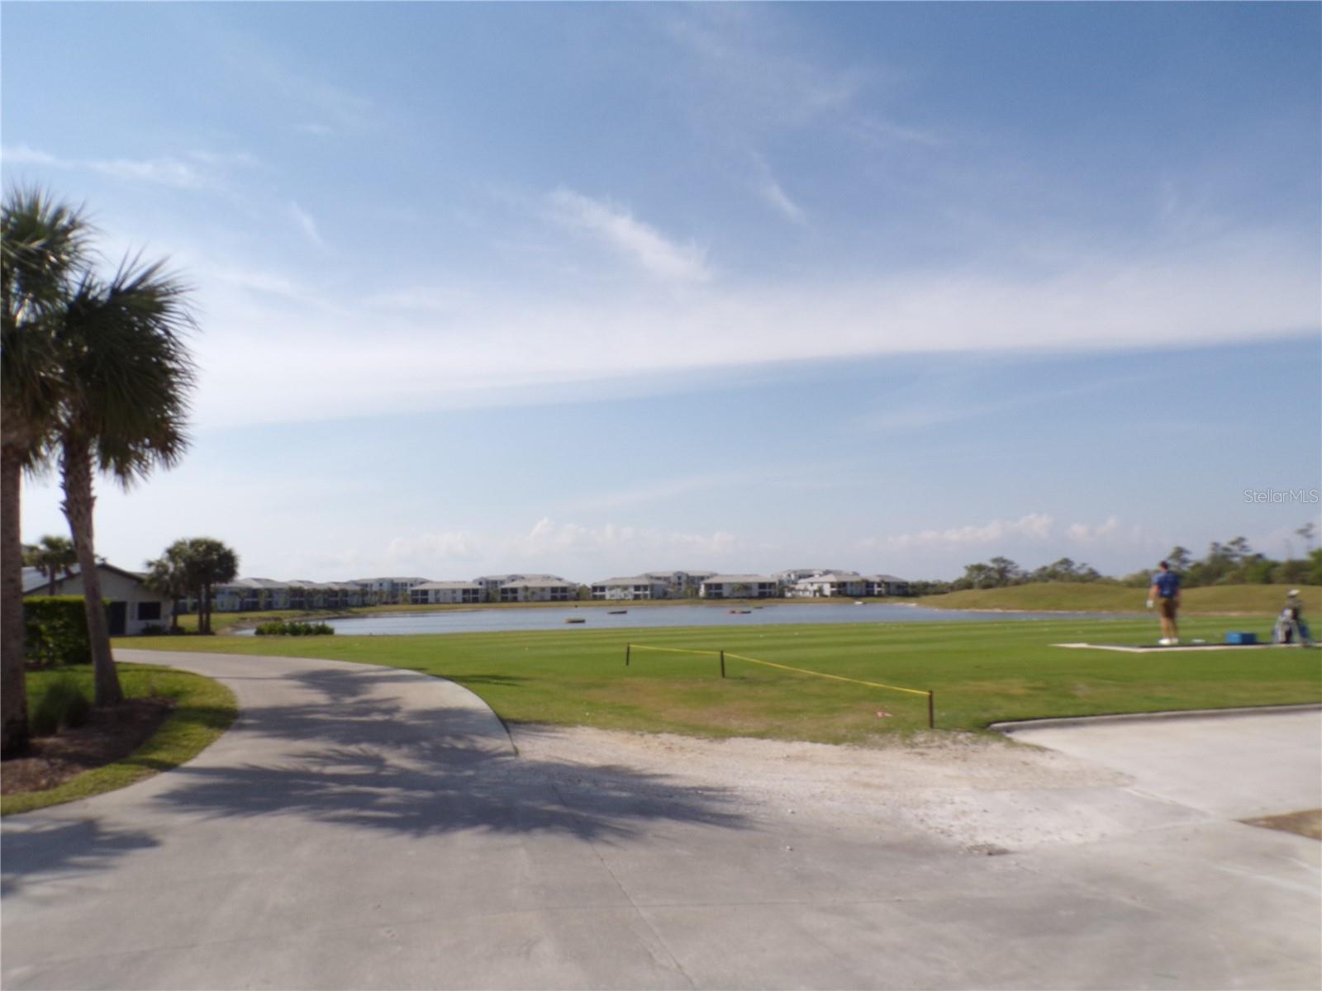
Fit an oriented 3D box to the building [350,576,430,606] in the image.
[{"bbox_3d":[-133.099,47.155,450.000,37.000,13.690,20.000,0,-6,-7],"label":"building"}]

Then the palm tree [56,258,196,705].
[{"bbox_3d":[-7.712,-0.201,13.200,2.100,6.455,2.100,-1,-6,0],"label":"palm tree"}]

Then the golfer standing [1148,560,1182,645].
[{"bbox_3d":[10.667,2.268,19.400,0.580,1.782,0.380,-1,-6,-3],"label":"golfer standing"}]

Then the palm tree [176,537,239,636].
[{"bbox_3d":[-26.216,5.225,53.000,3.600,5.614,3.600,-1,-6,0],"label":"palm tree"}]

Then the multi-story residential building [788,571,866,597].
[{"bbox_3d":[68.163,36.270,370.000,26.000,10.423,17.000,2,-7,-30],"label":"multi-story residential building"}]

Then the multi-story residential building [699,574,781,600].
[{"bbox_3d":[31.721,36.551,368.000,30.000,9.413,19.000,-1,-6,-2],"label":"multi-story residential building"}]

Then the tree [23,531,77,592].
[{"bbox_3d":[-32.602,4.859,49.000,3.200,5.687,3.200,-1,-6,0],"label":"tree"}]

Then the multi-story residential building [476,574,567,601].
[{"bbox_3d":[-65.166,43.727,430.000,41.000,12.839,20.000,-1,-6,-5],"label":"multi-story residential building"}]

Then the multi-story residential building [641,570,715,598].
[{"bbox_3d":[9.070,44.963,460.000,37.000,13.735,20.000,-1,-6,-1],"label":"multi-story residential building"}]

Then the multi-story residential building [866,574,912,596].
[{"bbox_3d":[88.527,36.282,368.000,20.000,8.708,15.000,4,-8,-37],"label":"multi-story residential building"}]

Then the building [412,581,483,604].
[{"bbox_3d":[-86.039,39.081,368.000,28.500,9.330,19.000,0,-6,-6],"label":"building"}]

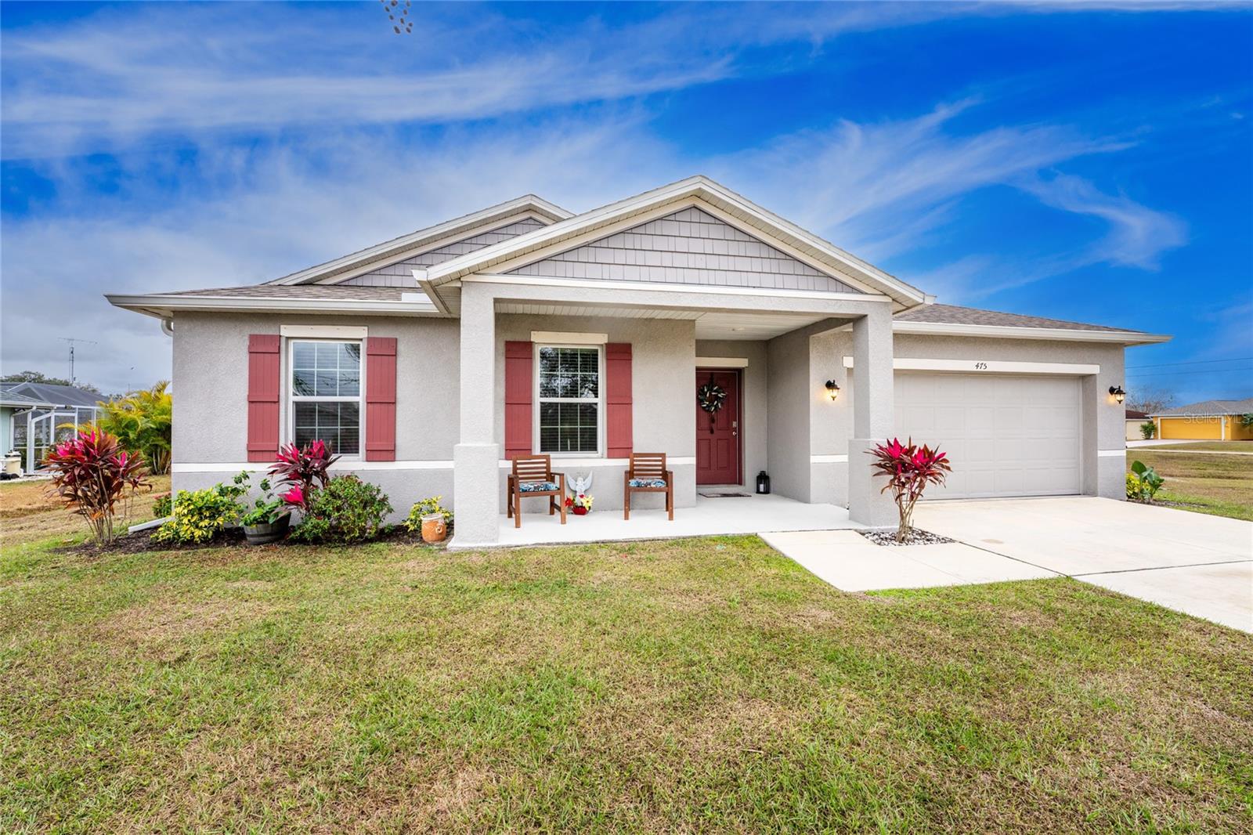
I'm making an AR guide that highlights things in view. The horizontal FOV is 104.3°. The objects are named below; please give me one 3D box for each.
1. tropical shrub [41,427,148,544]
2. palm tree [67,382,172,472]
[{"bbox_3d":[-6.137,0.806,5.650,0.880,1.320,0.880,0,-1,43],"label":"tropical shrub"},{"bbox_3d":[-14.450,0.323,14.600,2.600,2.750,2.500,0,-1,-45],"label":"palm tree"}]

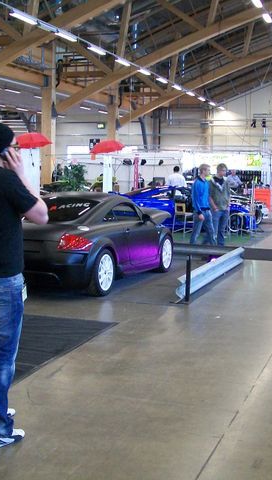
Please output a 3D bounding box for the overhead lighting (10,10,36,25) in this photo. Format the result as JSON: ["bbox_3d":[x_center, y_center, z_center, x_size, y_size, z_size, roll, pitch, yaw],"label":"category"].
[{"bbox_3d":[-3.177,-6.312,18.882,0.220,0.140,1.420,3,6,19],"label":"overhead lighting"}]

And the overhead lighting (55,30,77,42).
[{"bbox_3d":[-2.217,-6.444,21.076,0.220,0.140,1.420,3,6,19],"label":"overhead lighting"}]

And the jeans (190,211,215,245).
[{"bbox_3d":[1.389,-0.230,13.900,0.500,0.900,0.420,4,7,28],"label":"jeans"}]

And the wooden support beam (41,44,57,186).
[{"bbox_3d":[-3.614,-4.776,28.272,0.450,6.810,0.400,3,6,19],"label":"wooden support beam"}]

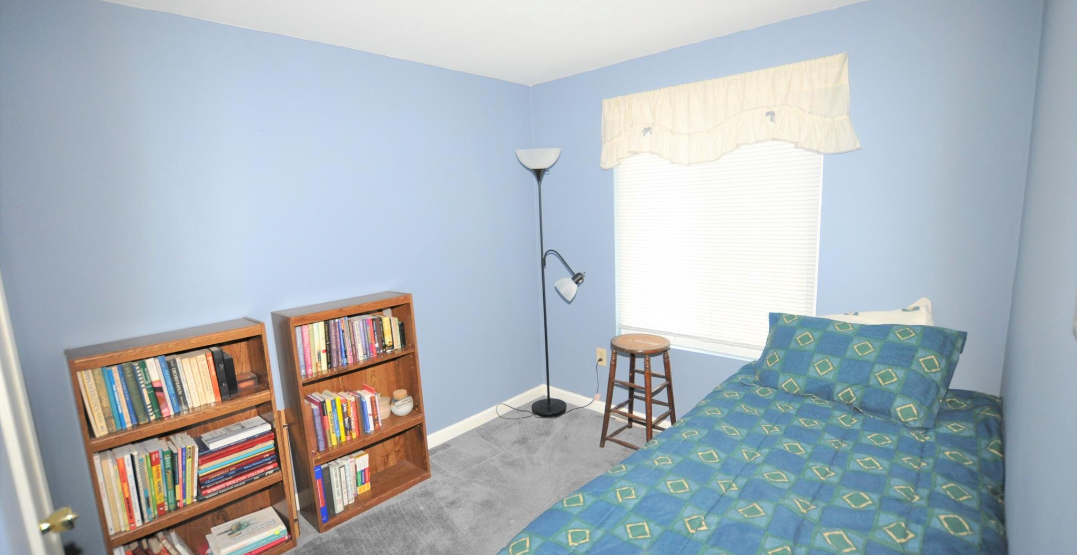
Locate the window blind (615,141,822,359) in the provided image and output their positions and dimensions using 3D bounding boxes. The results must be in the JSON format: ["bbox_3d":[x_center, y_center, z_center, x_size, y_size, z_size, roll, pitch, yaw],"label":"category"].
[{"bbox_3d":[0.931,-0.250,2.687,1.142,1.335,0.047,7,14,42],"label":"window blind"}]

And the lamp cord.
[{"bbox_3d":[0.065,0.770,3.366,0.724,0.418,0.216,-2,10,0],"label":"lamp cord"}]

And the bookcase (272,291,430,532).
[{"bbox_3d":[-0.934,0.646,2.480,0.244,1.049,0.607,7,14,43],"label":"bookcase"}]

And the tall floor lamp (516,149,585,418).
[{"bbox_3d":[0.104,0.077,3.258,0.461,1.814,0.301,7,14,42],"label":"tall floor lamp"}]

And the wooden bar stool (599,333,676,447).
[{"bbox_3d":[0.605,0.711,2.889,0.352,0.658,0.352,7,14,42],"label":"wooden bar stool"}]

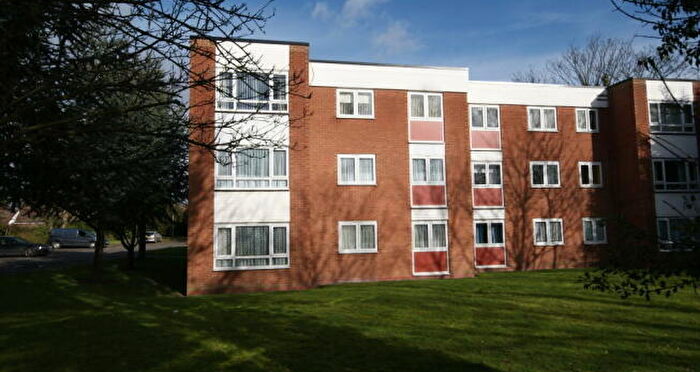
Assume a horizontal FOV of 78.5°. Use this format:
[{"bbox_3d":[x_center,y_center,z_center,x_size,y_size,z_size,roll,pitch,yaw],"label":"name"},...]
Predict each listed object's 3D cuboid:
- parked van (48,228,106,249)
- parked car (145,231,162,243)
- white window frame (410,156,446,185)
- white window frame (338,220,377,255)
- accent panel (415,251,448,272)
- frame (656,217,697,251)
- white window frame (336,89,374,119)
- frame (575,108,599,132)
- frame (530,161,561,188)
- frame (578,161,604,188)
[{"bbox_3d":[-27.379,5.302,43.426,4.650,1.860,1.860,0,-5,-16],"label":"parked van"},{"bbox_3d":[-25.140,6.469,54.300,1.750,1.480,4.150,0,-5,-11],"label":"parked car"},{"bbox_3d":[3.117,-0.629,17.095,1.471,1.172,0.100,0,-5,-10],"label":"white window frame"},{"bbox_3d":[0.323,1.989,16.494,1.513,1.175,0.100,0,-5,-9],"label":"white window frame"},{"bbox_3d":[3.204,2.994,16.872,1.358,0.833,0.060,0,-5,-9],"label":"accent panel"},{"bbox_3d":[14.756,2.132,19.053,2.338,1.461,0.100,0,-5,-9],"label":"frame"},{"bbox_3d":[0.216,-3.182,16.661,1.477,1.158,0.100,0,-5,-10],"label":"white window frame"},{"bbox_3d":[11.349,-3.113,20.426,1.186,1.175,0.100,0,-5,-9],"label":"frame"},{"bbox_3d":[8.845,-0.517,19.427,1.465,1.158,0.100,0,-5,-10],"label":"frame"},{"bbox_3d":[11.394,-0.504,20.196,1.186,1.175,0.100,0,-5,-9],"label":"frame"}]

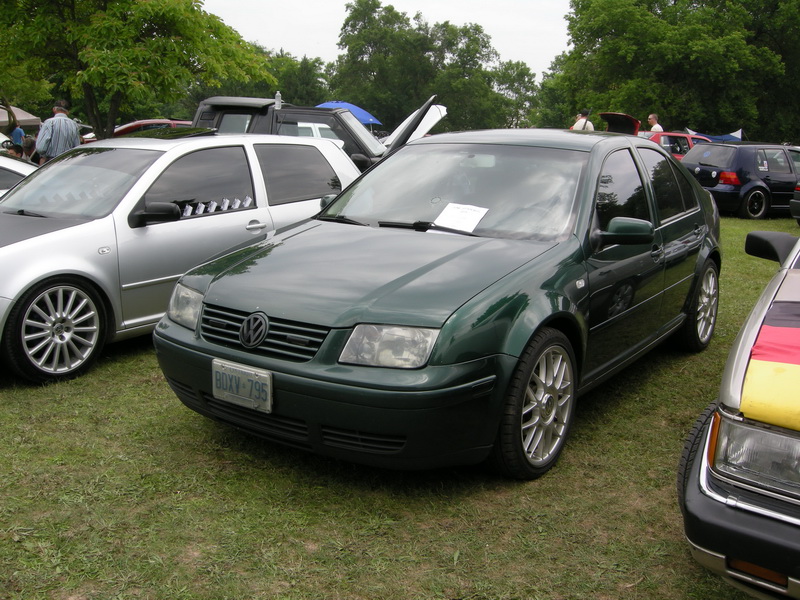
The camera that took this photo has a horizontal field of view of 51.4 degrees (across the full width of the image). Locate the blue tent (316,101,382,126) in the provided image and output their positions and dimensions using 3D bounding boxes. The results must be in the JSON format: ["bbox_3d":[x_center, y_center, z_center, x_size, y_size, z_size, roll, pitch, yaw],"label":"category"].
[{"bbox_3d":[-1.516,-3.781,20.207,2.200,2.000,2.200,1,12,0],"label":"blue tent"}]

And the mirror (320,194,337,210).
[{"bbox_3d":[-0.404,-0.527,4.707,0.235,0.145,0.150,9,14,33],"label":"mirror"}]

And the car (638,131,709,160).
[{"bbox_3d":[6.034,-3.061,18.652,4.300,1.420,1.680,-3,13,-20],"label":"car"}]

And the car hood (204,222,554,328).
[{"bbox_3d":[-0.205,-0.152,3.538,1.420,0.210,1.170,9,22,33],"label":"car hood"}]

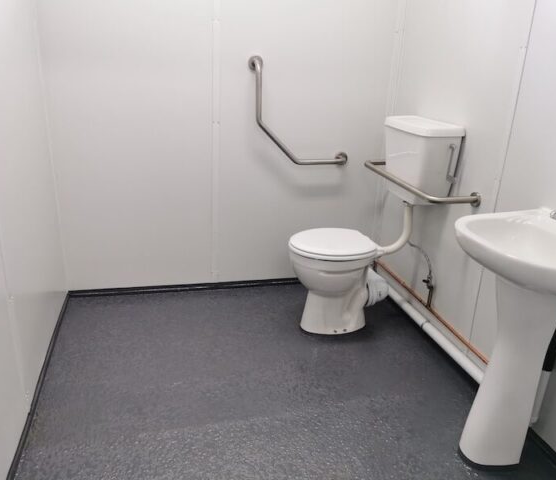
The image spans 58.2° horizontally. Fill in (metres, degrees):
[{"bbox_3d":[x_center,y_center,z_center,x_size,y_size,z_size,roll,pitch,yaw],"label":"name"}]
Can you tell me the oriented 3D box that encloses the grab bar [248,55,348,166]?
[{"bbox_3d":[0.136,-0.665,2.655,0.582,0.563,0.093,-3,21,-13],"label":"grab bar"}]

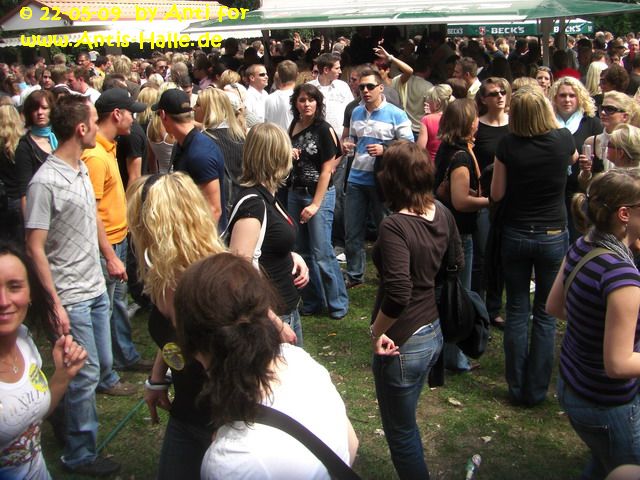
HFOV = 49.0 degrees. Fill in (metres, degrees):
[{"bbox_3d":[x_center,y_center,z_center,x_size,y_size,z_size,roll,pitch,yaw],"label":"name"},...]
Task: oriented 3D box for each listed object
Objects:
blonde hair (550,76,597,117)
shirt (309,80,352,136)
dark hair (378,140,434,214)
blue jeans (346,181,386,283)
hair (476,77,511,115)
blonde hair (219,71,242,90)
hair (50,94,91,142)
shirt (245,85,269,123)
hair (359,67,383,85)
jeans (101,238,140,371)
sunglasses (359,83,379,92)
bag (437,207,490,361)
[{"bbox_3d":[1.779,-1.004,4.950,0.330,0.290,0.240,4,17,20],"label":"blonde hair"},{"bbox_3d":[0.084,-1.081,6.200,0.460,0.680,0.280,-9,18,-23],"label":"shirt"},{"bbox_3d":[0.331,-0.246,2.720,0.205,0.265,0.220,-10,18,-26],"label":"dark hair"},{"bbox_3d":[0.409,-0.086,5.826,0.440,0.910,0.320,1,16,12],"label":"blue jeans"},{"bbox_3d":[1.185,-0.980,4.800,0.220,0.270,0.210,-7,17,-17],"label":"hair"},{"bbox_3d":[-0.876,-1.536,6.800,0.190,0.220,0.200,-14,20,-40],"label":"blonde hair"},{"bbox_3d":[-1.161,-0.566,3.270,0.195,0.215,0.170,-14,20,-36],"label":"hair"},{"bbox_3d":[-0.579,-1.162,6.508,0.270,0.630,0.450,11,21,39],"label":"shirt"},{"bbox_3d":[0.391,-1.267,5.445,0.170,0.150,0.190,5,18,23],"label":"hair"},{"bbox_3d":[-1.276,0.402,4.450,0.350,0.930,0.360,0,16,8],"label":"jeans"},{"bbox_3d":[0.388,-1.183,5.450,0.150,0.045,0.140,6,18,28],"label":"sunglasses"},{"bbox_3d":[0.626,0.186,3.067,0.150,0.580,0.260,-16,21,-39],"label":"bag"}]

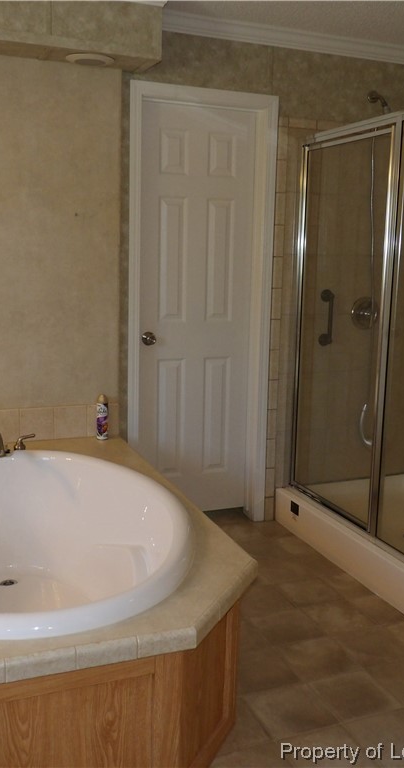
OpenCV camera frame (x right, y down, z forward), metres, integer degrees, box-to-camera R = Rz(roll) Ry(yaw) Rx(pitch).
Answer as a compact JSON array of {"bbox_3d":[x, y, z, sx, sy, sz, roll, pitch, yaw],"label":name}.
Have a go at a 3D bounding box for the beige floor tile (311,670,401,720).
[{"bbox_3d":[0.488,1.003,2.286,0.210,0.010,0.210,-3,11,-21],"label":"beige floor tile"}]

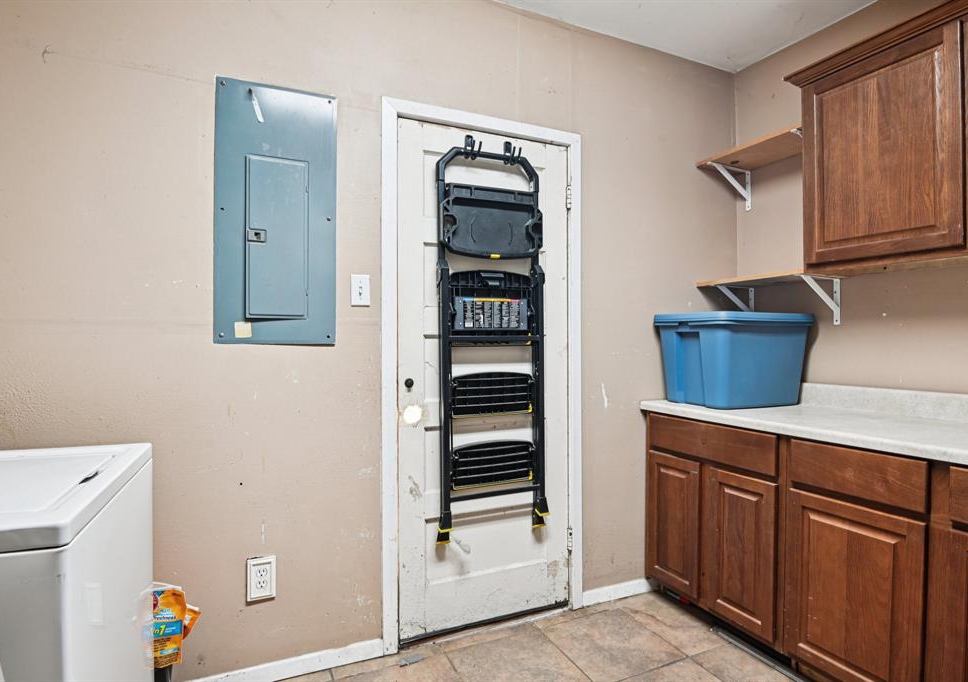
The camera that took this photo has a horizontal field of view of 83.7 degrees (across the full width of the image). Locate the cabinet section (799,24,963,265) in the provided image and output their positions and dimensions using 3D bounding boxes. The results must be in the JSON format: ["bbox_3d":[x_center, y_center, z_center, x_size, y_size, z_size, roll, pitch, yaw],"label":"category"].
[{"bbox_3d":[1.528,-0.648,1.988,0.328,0.724,0.526,0,1,-25],"label":"cabinet section"}]

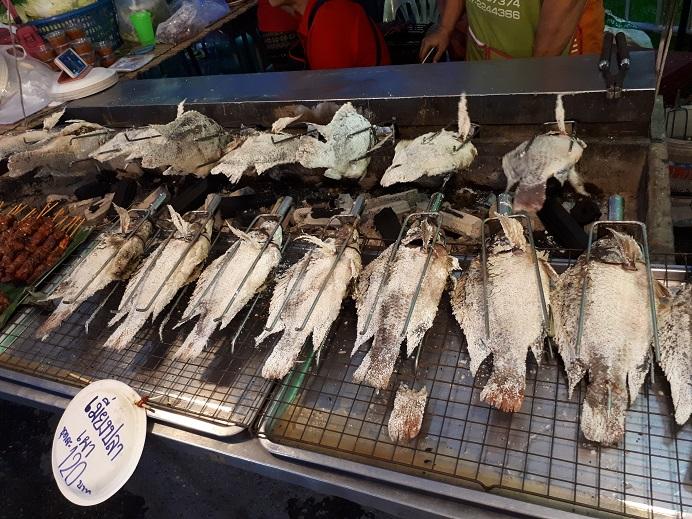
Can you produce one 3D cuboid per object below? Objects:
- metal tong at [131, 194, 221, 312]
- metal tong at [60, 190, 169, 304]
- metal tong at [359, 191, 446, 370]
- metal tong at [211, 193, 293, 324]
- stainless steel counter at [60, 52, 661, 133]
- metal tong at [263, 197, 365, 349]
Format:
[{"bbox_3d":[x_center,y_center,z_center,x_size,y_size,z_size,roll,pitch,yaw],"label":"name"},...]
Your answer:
[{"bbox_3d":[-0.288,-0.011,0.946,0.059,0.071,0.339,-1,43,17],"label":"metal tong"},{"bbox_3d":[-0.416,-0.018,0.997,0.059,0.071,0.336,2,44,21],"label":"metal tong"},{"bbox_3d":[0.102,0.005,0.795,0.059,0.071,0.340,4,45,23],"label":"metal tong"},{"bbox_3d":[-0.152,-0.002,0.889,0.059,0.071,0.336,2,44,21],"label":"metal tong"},{"bbox_3d":[-0.109,-0.389,1.316,1.503,0.076,0.148,6,45,25],"label":"stainless steel counter"},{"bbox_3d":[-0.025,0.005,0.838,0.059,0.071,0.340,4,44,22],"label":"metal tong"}]

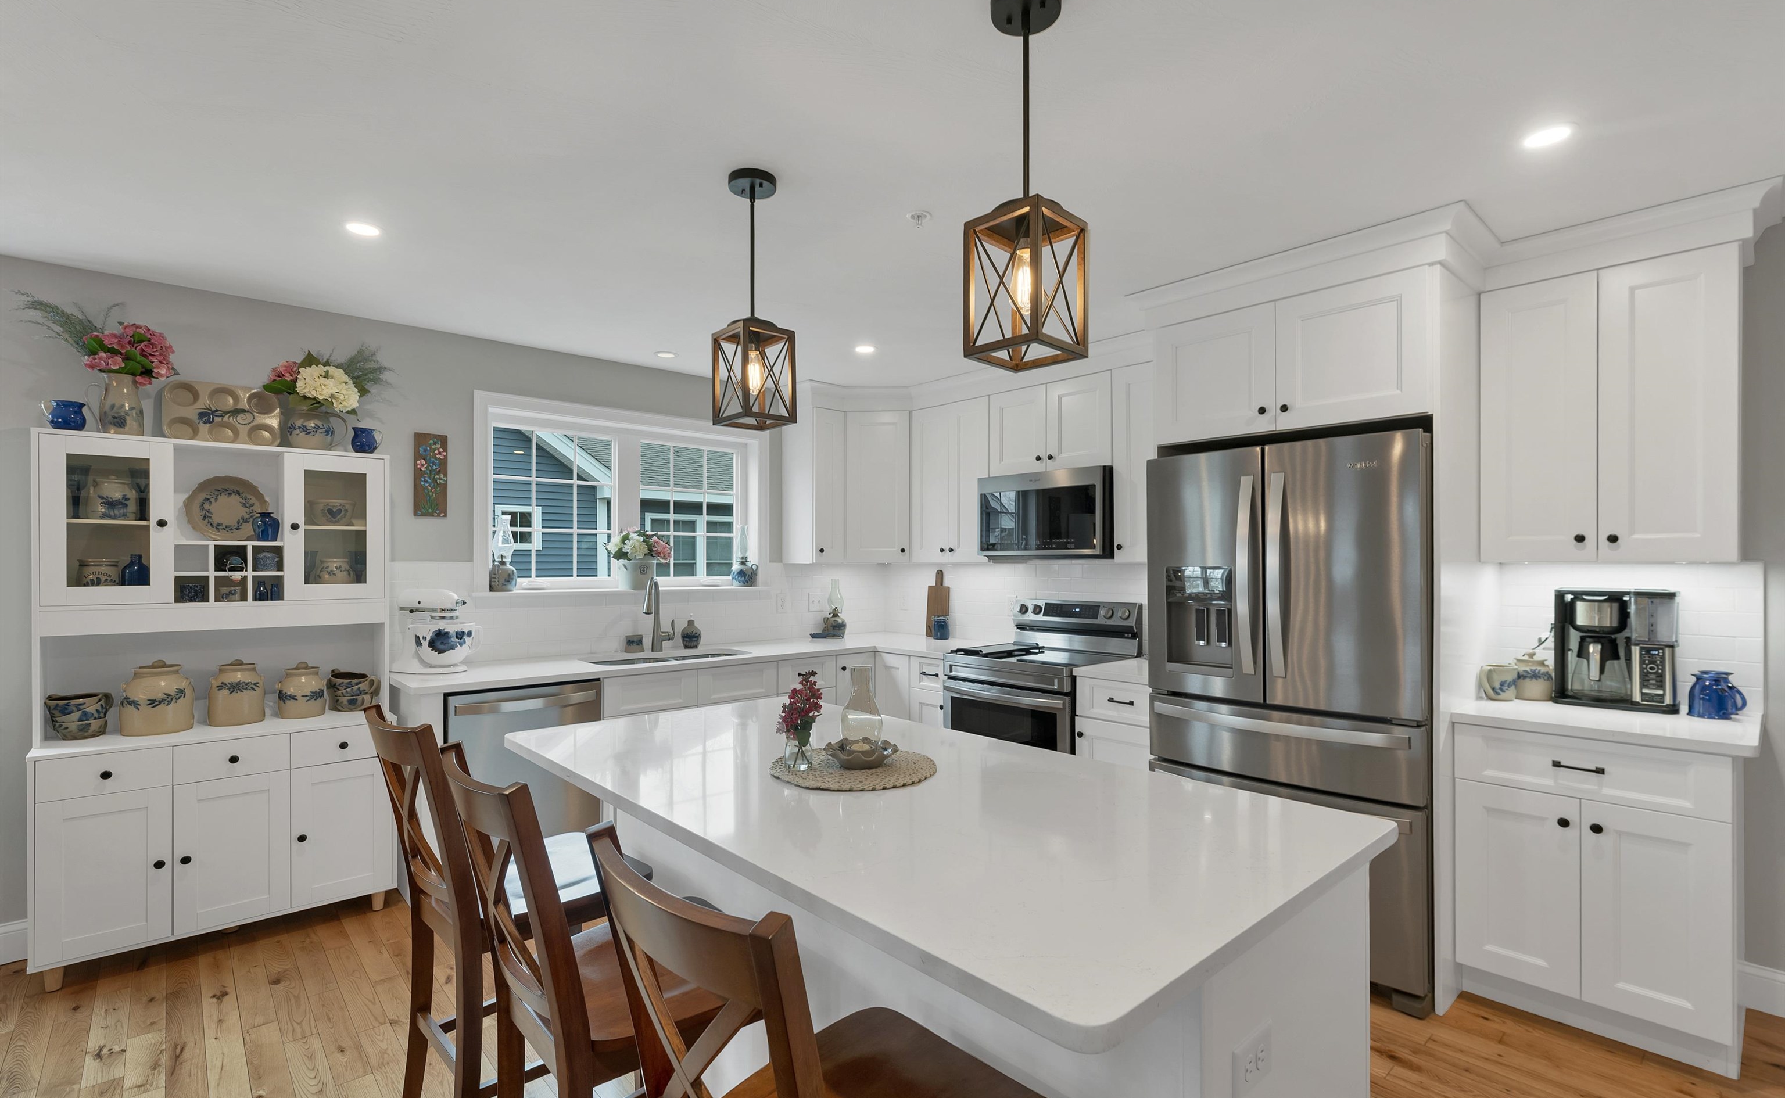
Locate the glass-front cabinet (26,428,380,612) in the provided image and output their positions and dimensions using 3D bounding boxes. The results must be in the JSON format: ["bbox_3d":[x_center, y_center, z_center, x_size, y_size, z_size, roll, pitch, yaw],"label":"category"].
[{"bbox_3d":[-2.516,-0.090,2.829,0.985,0.585,0.270,0,-1,-42],"label":"glass-front cabinet"}]

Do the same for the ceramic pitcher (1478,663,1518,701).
[{"bbox_3d":[2.057,0.454,2.513,0.107,0.113,0.083,0,-1,14],"label":"ceramic pitcher"}]

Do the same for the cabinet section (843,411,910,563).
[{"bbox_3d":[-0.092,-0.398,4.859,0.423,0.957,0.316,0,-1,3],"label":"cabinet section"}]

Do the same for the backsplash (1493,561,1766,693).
[{"bbox_3d":[2.475,0.282,2.528,0.025,0.465,0.642,1,-2,-43],"label":"backsplash"}]

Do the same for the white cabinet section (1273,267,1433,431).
[{"bbox_3d":[1.795,-0.670,2.750,0.602,0.479,0.460,1,-1,-42],"label":"white cabinet section"}]

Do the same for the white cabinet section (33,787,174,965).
[{"bbox_3d":[-2.832,1.117,2.694,0.325,0.535,0.378,1,-1,-42],"label":"white cabinet section"}]

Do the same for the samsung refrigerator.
[{"bbox_3d":[1.584,0.537,2.859,0.790,1.785,0.908,1,-2,-43],"label":"samsung refrigerator"}]

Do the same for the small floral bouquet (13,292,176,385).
[{"bbox_3d":[-2.753,-0.722,2.575,0.380,0.300,0.260,0,-1,-42],"label":"small floral bouquet"}]

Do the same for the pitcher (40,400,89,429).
[{"bbox_3d":[-2.799,-0.445,2.517,0.112,0.116,0.088,0,-1,-42],"label":"pitcher"}]

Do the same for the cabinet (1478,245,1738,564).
[{"bbox_3d":[2.301,-0.409,2.408,0.325,0.910,0.595,0,-1,-42],"label":"cabinet"}]

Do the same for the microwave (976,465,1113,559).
[{"bbox_3d":[0.880,-0.161,3.914,0.410,0.430,0.757,1,-1,-44],"label":"microwave"}]

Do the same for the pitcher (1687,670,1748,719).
[{"bbox_3d":[2.484,0.441,2.248,0.093,0.127,0.119,0,-1,-22],"label":"pitcher"}]

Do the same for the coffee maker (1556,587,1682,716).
[{"bbox_3d":[2.380,0.318,2.447,0.230,0.380,0.295,1,-1,-44],"label":"coffee maker"}]

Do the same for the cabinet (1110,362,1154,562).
[{"bbox_3d":[1.306,-0.396,3.553,0.330,0.927,0.374,1,-2,-43],"label":"cabinet"}]

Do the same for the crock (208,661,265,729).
[{"bbox_3d":[-2.523,0.547,2.860,0.167,0.240,0.164,1,-1,-42],"label":"crock"}]

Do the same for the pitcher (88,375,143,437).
[{"bbox_3d":[-2.798,-0.509,2.680,0.157,0.258,0.119,1,-1,-44],"label":"pitcher"}]

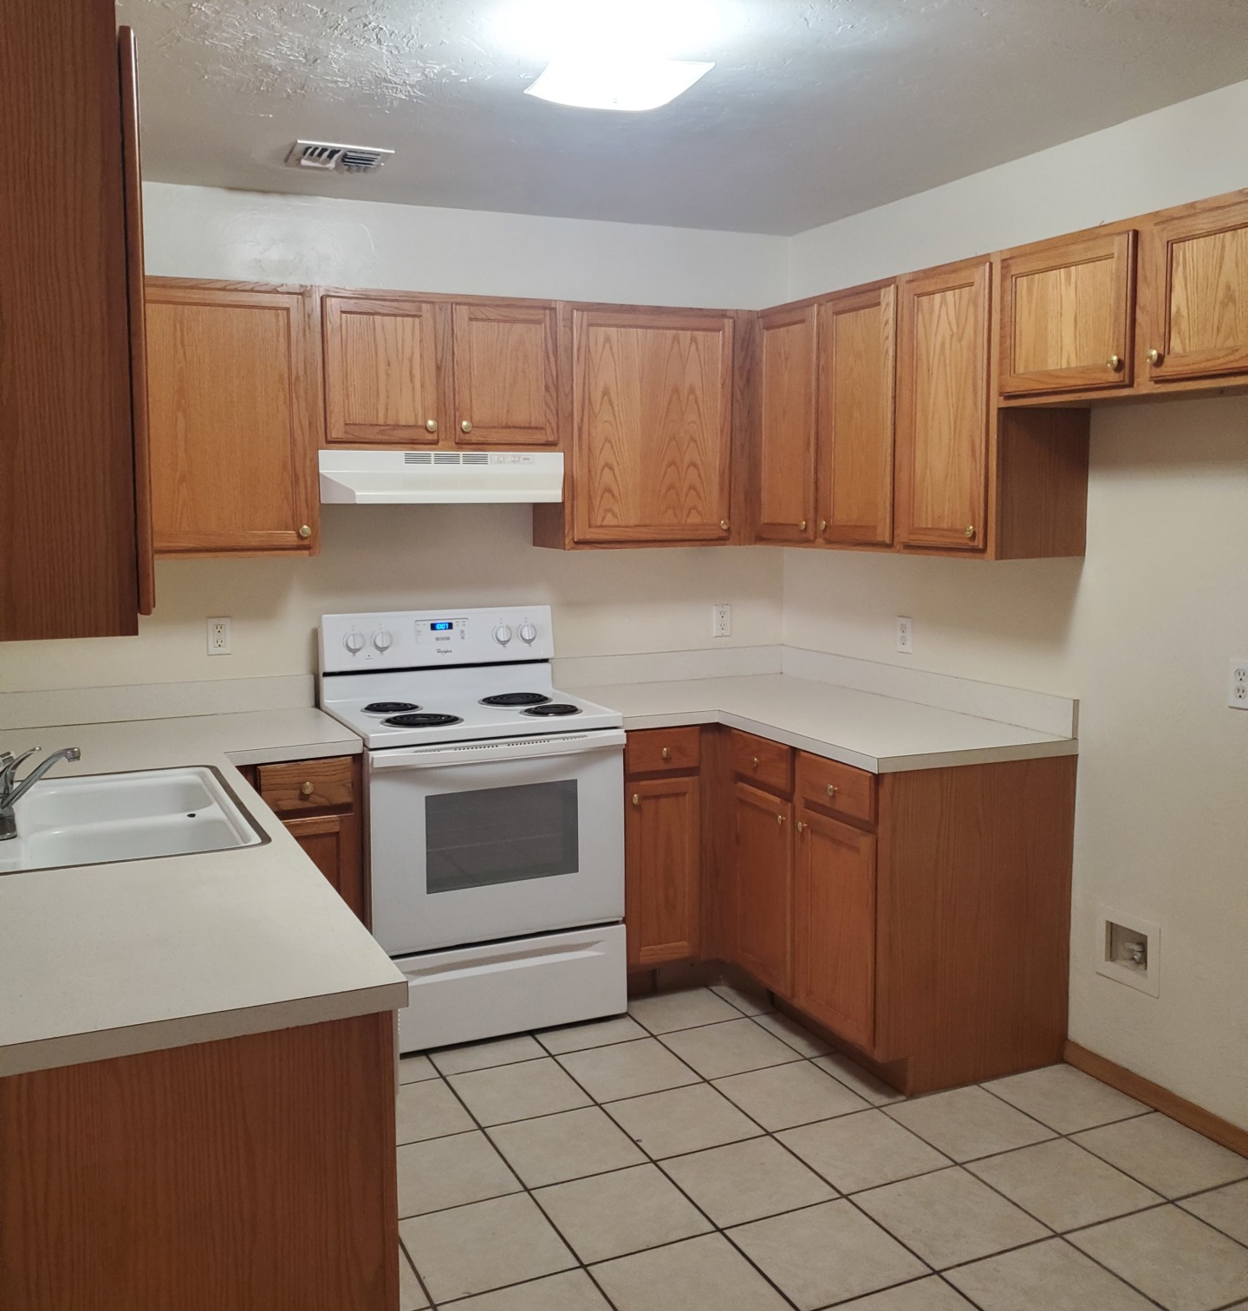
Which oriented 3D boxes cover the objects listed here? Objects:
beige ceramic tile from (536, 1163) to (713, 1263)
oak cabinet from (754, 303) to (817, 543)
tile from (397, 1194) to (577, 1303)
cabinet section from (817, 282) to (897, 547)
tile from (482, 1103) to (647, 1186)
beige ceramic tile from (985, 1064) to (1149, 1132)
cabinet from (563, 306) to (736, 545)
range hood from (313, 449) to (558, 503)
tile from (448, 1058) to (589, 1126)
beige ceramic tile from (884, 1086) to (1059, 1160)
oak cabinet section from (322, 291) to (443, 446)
[{"bbox_3d":[-0.003,1.210,2.714,0.305,0.010,0.305,-3,7,-25],"label":"beige ceramic tile"},{"bbox_3d":[0.658,-0.733,4.064,0.323,0.735,0.370,-3,7,-25],"label":"oak cabinet"},{"bbox_3d":[-0.288,1.226,2.583,0.305,0.010,0.305,-3,7,-25],"label":"tile"},{"bbox_3d":[0.810,-0.685,3.680,0.300,0.714,0.361,-3,7,-24],"label":"cabinet section"},{"bbox_3d":[-0.133,1.175,2.997,0.304,0.010,0.304,-3,8,-25],"label":"tile"},{"bbox_3d":[1.135,1.147,3.226,0.304,0.012,0.304,-3,7,-25],"label":"beige ceramic tile"},{"bbox_3d":[0.032,-0.730,4.091,0.610,0.750,0.315,-3,8,-25],"label":"cabinet"},{"bbox_3d":[-0.563,-0.539,3.822,0.760,0.155,0.452,-3,7,-25],"label":"range hood"},{"bbox_3d":[-0.265,1.141,3.279,0.304,0.010,0.304,-3,8,-25],"label":"tile"},{"bbox_3d":[0.850,1.161,3.095,0.304,0.012,0.304,-3,7,-25],"label":"beige ceramic tile"},{"bbox_3d":[-0.760,-0.832,3.744,0.327,0.408,0.300,-3,7,-24],"label":"oak cabinet section"}]

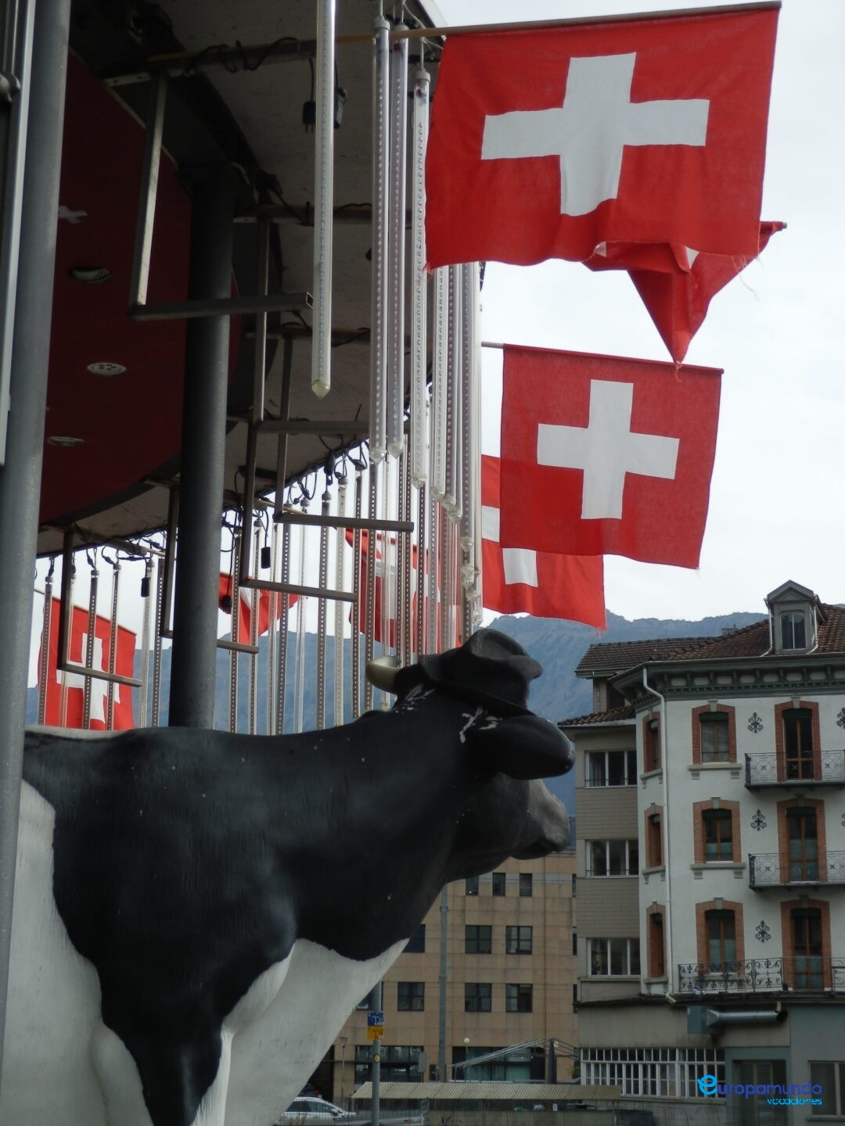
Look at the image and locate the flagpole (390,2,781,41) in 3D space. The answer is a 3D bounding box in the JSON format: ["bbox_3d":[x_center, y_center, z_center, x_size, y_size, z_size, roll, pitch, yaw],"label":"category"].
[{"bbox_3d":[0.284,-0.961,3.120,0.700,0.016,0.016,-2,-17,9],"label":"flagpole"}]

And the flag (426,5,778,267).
[{"bbox_3d":[0.309,-0.728,3.004,0.620,0.530,0.080,-2,-28,9],"label":"flag"}]

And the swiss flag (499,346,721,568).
[{"bbox_3d":[0.480,-0.273,4.503,0.610,0.550,0.060,5,-17,-14],"label":"swiss flag"}]

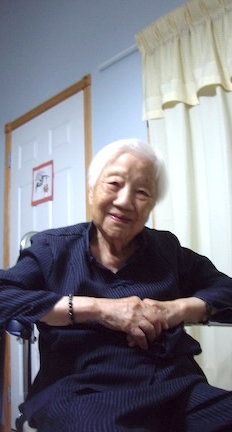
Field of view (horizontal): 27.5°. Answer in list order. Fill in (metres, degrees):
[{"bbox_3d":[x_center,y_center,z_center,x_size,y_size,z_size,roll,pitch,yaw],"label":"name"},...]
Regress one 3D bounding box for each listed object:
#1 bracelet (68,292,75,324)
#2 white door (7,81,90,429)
[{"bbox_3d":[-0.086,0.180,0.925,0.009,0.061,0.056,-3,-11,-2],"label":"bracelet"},{"bbox_3d":[-0.427,0.299,2.895,0.060,2.070,0.870,9,-16,-43],"label":"white door"}]

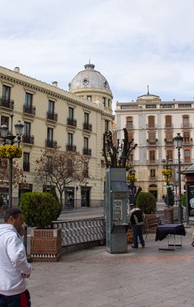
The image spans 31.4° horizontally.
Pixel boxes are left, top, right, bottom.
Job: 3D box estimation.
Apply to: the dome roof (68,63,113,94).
[{"bbox_3d":[-1.064,-12.279,56.500,6.700,5.300,6.700,1,-8,0],"label":"dome roof"}]

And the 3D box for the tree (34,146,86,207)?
[{"bbox_3d":[-4.727,3.088,43.500,6.400,7.800,6.200,1,-8,0],"label":"tree"}]

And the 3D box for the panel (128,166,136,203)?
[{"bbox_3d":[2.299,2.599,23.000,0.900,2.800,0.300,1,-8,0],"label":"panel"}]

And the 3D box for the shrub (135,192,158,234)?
[{"bbox_3d":[2.145,2.550,14.891,0.950,1.724,0.950,0,-8,0],"label":"shrub"}]

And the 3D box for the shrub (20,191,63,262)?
[{"bbox_3d":[-1.554,1.943,9.321,1.080,1.769,1.050,0,-8,0],"label":"shrub"}]

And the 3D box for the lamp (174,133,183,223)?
[{"bbox_3d":[4.451,1.290,18.802,0.520,4.957,0.520,0,-8,0],"label":"lamp"}]

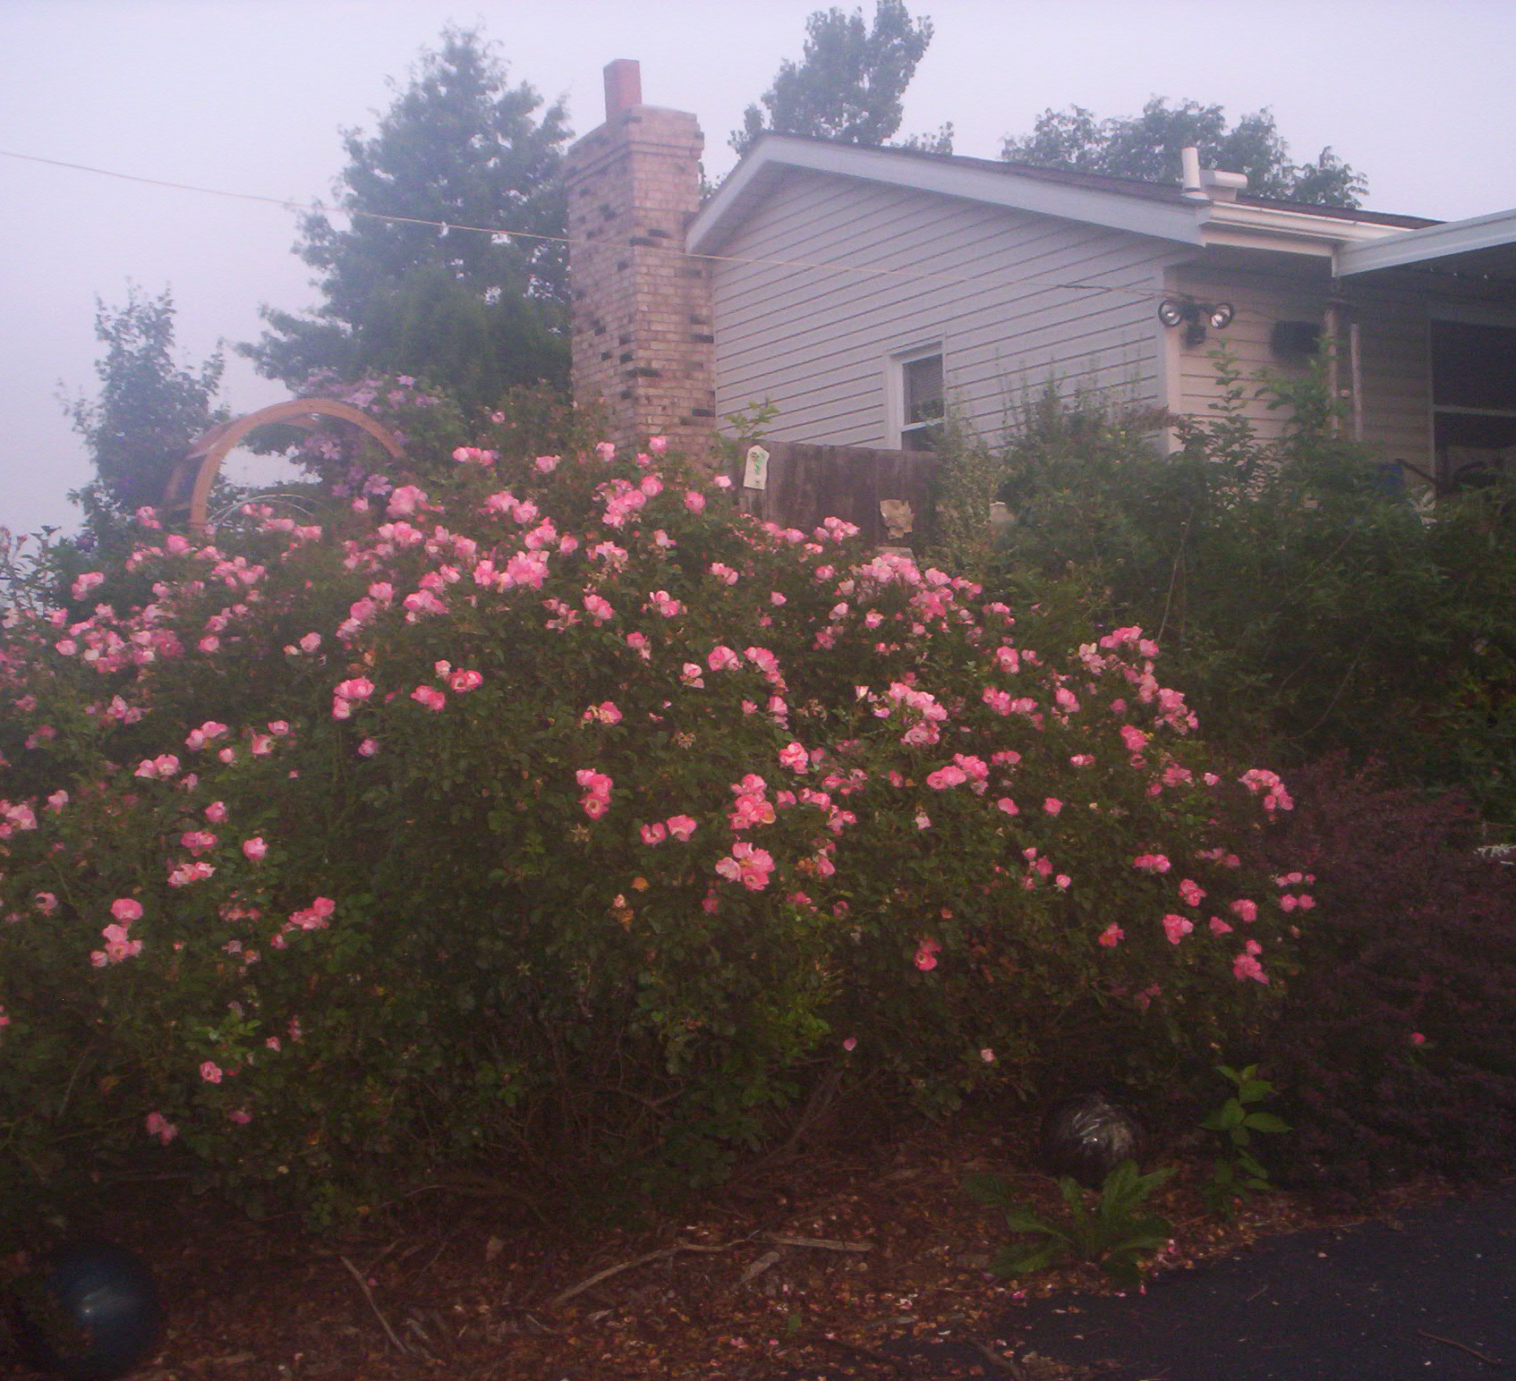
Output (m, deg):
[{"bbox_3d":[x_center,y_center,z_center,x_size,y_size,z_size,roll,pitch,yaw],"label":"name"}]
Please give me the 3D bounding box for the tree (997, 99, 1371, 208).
[{"bbox_3d":[6.400,-4.350,30.000,6.800,9.400,6.500,-2,0,12],"label":"tree"}]

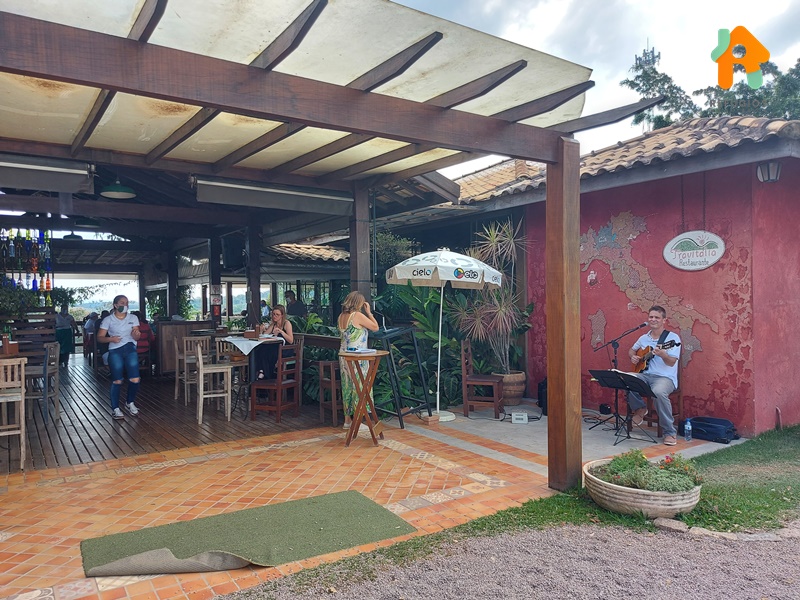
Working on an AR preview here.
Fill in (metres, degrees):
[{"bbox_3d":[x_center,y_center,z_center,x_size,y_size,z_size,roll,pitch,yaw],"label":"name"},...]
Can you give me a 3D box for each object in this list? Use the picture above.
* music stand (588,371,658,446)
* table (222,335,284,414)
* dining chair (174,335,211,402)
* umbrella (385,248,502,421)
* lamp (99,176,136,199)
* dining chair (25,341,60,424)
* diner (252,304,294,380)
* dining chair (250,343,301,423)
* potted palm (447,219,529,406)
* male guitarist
[{"bbox_3d":[2.385,1.137,5.931,0.450,0.750,0.580,-1,0,-35],"label":"music stand"},{"bbox_3d":[-2.046,1.068,7.752,0.700,1.010,0.700,-1,0,-35],"label":"table"},{"bbox_3d":[-3.406,1.085,9.052,0.460,1.020,0.420,-1,0,-18],"label":"dining chair"},{"bbox_3d":[0.566,0.429,7.284,1.550,2.220,1.550,-1,0,0],"label":"umbrella"},{"bbox_3d":[-3.770,-1.515,7.450,0.480,0.240,0.480,0,1,0],"label":"lamp"},{"bbox_3d":[-4.786,1.091,7.302,0.460,1.030,0.420,-1,0,-1],"label":"dining chair"},{"bbox_3d":[-1.810,0.640,7.950,0.680,1.120,0.480,-1,1,-42],"label":"diner"},{"bbox_3d":[-1.656,1.077,7.332,0.460,0.980,0.430,-1,0,21],"label":"dining chair"},{"bbox_3d":[1.340,0.160,8.300,1.170,2.740,1.080,0,1,9],"label":"potted palm"},{"bbox_3d":[2.851,0.797,6.183,0.620,1.420,0.750,-1,0,45],"label":"male guitarist"}]

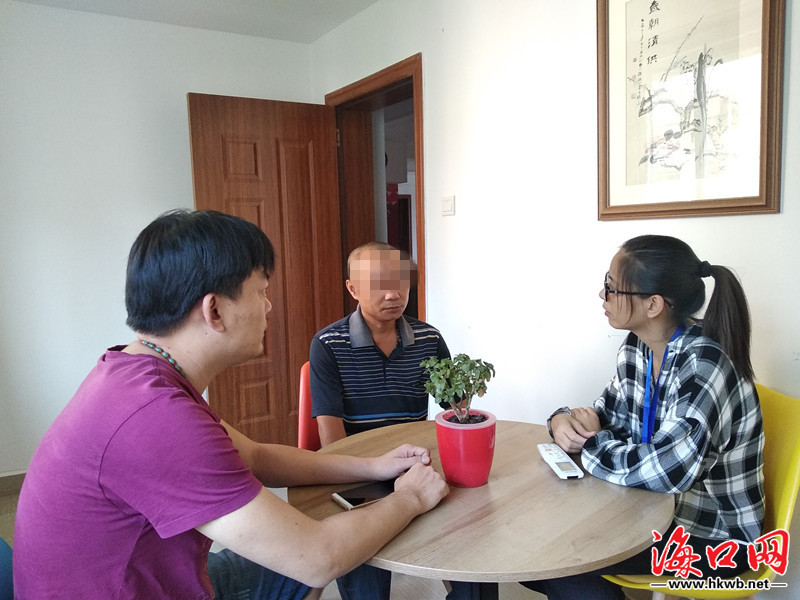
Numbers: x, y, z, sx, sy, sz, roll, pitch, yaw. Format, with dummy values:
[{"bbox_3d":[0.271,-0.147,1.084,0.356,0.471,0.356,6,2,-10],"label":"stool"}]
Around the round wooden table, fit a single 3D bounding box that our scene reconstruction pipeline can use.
[{"bbox_3d":[0.171,0.749,1.351,0.800,0.744,0.800,-1,6,0],"label":"round wooden table"}]

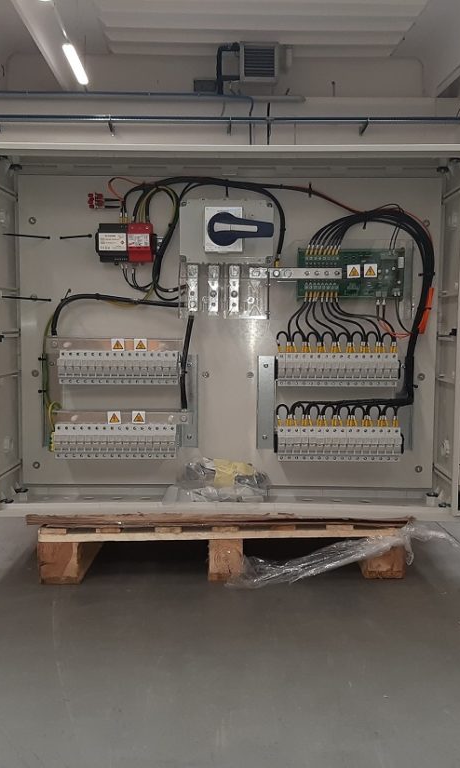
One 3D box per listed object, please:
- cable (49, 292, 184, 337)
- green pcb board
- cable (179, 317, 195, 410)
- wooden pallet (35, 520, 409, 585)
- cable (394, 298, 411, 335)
[{"bbox_3d":[-0.275,-0.165,1.900,0.311,0.103,0.045,0,5,0],"label":"cable"},{"bbox_3d":[0.284,-0.255,1.870,0.250,0.122,0.030,0,5,0],"label":"green pcb board"},{"bbox_3d":[-0.103,-0.053,1.900,0.037,0.222,0.040,0,5,0],"label":"cable"},{"bbox_3d":[-0.039,0.331,2.276,0.800,0.125,1.100,0,4,-2],"label":"wooden pallet"},{"bbox_3d":[0.406,-0.161,1.880,0.036,0.088,0.030,0,5,0],"label":"cable"}]

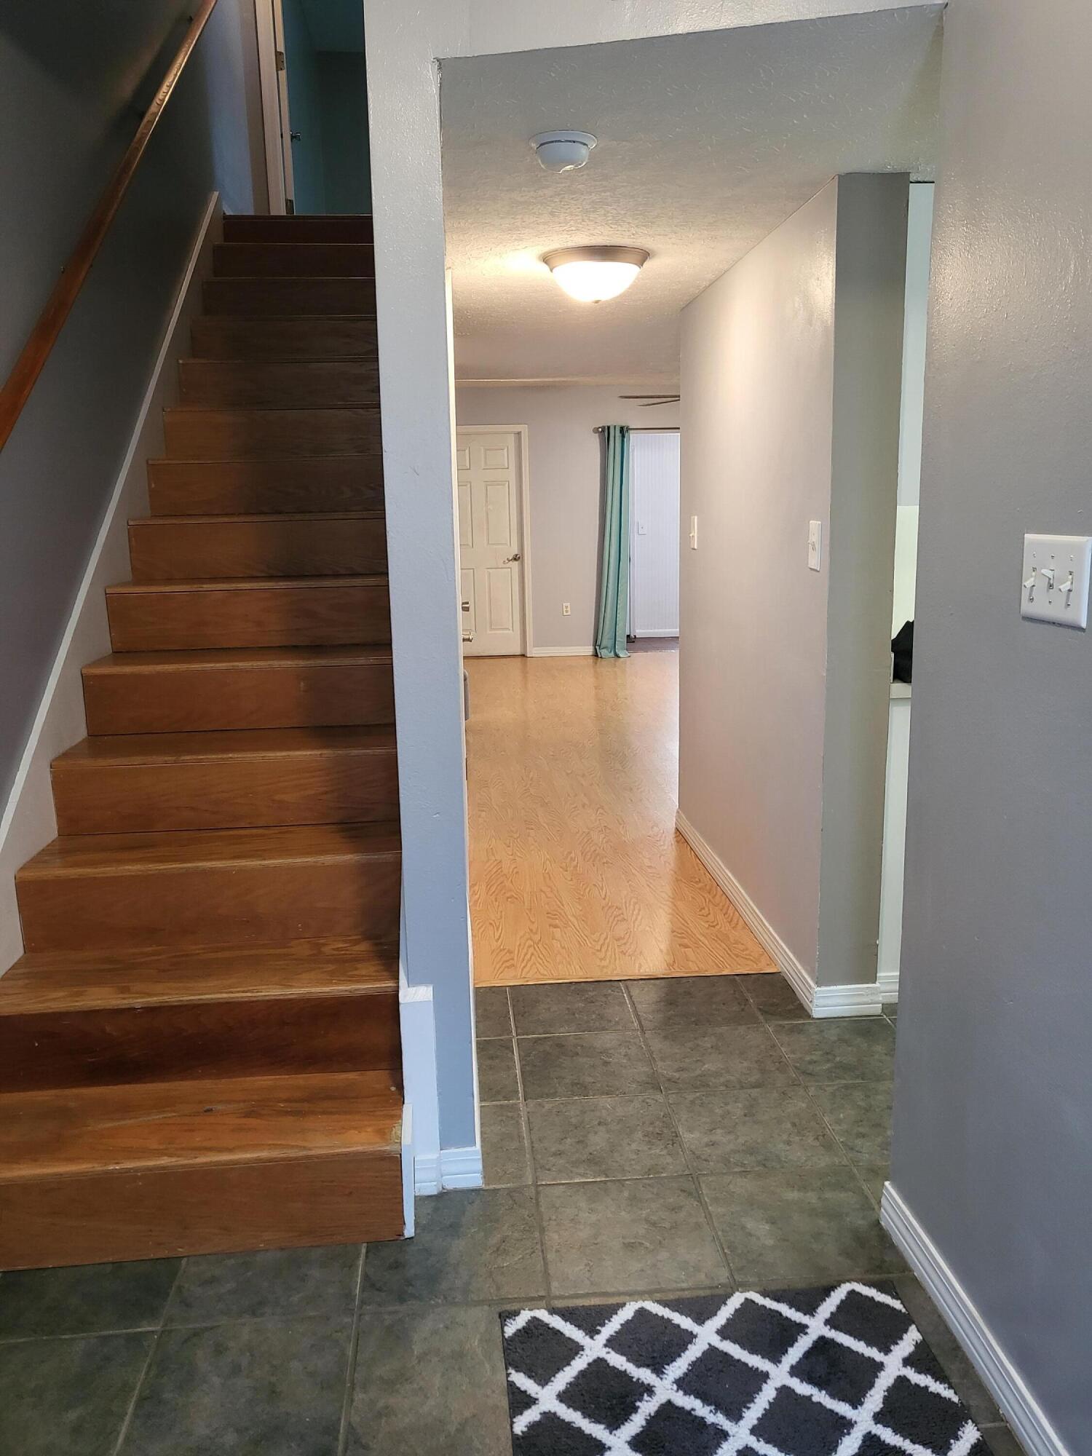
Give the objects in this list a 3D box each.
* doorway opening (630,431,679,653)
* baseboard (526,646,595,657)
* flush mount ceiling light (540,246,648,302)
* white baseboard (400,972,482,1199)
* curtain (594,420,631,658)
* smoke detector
[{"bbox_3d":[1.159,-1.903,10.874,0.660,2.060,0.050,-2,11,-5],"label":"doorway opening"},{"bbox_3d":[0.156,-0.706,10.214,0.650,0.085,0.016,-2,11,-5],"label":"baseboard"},{"bbox_3d":[0.155,-1.356,3.314,0.325,0.135,0.325,-2,11,-5],"label":"flush mount ceiling light"},{"bbox_3d":[-0.206,0.701,2.175,0.150,0.450,0.090,-2,11,-5],"label":"white baseboard"},{"bbox_3d":[0.613,-1.682,9.980,0.330,2.076,0.120,-2,11,-5],"label":"curtain"},{"bbox_3d":[0.036,-1.169,2.236,0.140,0.056,0.140,-2,11,-5],"label":"smoke detector"}]

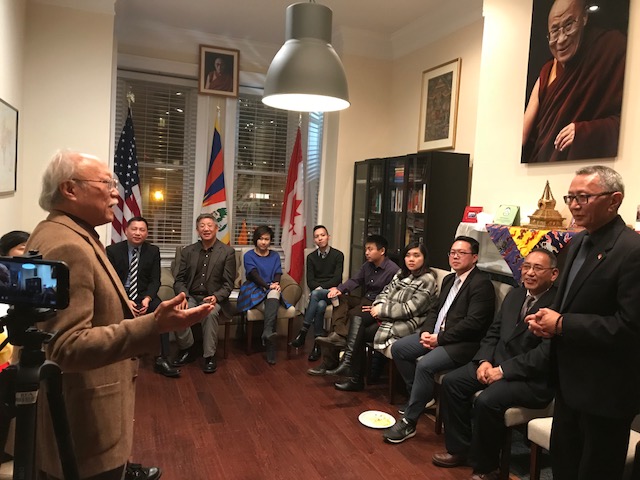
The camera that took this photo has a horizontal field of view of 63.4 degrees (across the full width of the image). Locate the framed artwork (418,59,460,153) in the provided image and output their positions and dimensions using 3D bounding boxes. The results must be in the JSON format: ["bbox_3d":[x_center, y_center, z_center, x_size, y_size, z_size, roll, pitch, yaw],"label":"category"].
[{"bbox_3d":[1.213,-1.337,5.260,0.035,0.860,0.670,1,4,-21],"label":"framed artwork"}]

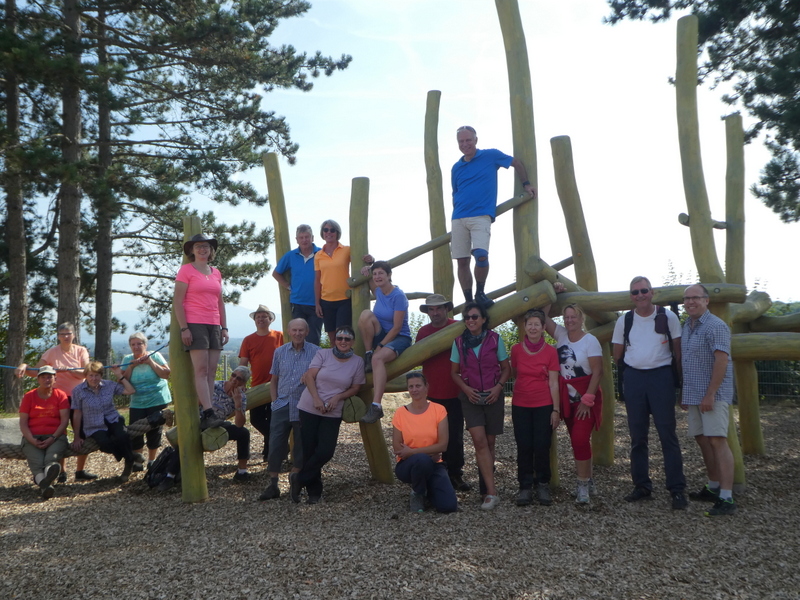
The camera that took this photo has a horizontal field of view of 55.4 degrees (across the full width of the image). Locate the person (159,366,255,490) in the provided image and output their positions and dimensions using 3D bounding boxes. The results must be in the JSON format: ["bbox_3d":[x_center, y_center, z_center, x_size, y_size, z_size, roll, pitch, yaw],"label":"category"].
[{"bbox_3d":[-1.776,1.161,7.000,0.820,1.160,0.700,0,-3,9],"label":"person"}]

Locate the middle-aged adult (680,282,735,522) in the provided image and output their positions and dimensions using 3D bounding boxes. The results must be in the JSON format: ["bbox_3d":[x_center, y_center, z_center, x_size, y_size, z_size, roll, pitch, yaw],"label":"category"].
[{"bbox_3d":[2.407,0.776,5.950,0.410,1.770,0.490,-1,-2,-37],"label":"middle-aged adult"}]

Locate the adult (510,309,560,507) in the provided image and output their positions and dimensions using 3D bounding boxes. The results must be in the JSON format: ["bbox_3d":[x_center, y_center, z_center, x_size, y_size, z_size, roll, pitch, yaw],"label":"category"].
[{"bbox_3d":[1.125,0.888,6.330,0.450,1.620,0.310,-1,-2,9],"label":"adult"}]

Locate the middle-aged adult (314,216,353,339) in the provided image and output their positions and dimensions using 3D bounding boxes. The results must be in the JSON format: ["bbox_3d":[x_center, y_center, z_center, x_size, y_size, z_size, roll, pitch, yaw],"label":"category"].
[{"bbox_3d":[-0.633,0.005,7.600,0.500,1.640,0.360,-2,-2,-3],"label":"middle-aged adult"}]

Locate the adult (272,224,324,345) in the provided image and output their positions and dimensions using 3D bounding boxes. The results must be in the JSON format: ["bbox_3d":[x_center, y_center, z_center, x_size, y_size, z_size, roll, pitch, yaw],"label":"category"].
[{"bbox_3d":[-1.054,0.068,8.000,0.520,1.720,0.360,0,-3,-9],"label":"adult"}]

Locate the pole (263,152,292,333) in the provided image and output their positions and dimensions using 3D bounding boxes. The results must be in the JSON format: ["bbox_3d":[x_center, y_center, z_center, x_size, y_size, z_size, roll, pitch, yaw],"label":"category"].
[{"bbox_3d":[-1.297,0.089,8.374,0.240,3.440,0.220,-5,-2,0],"label":"pole"}]

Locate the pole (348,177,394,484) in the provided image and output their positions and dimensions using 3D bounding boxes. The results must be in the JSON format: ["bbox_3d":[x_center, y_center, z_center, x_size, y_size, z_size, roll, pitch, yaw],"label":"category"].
[{"bbox_3d":[-0.306,0.302,7.420,0.330,2.960,0.280,-4,-2,-2],"label":"pole"}]

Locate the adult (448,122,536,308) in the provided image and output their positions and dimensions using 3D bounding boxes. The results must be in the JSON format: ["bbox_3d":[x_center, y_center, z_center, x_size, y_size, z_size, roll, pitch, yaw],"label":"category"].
[{"bbox_3d":[0.870,-0.768,7.100,0.760,1.740,0.420,-2,-2,17],"label":"adult"}]

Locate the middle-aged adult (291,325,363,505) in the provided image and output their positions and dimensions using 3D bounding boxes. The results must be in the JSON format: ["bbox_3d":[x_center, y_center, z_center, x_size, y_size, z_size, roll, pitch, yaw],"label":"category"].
[{"bbox_3d":[-0.642,1.037,6.850,0.640,1.600,0.480,-2,-2,-6],"label":"middle-aged adult"}]

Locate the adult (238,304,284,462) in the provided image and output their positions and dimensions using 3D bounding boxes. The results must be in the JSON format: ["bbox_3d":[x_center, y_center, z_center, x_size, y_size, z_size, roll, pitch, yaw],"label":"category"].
[{"bbox_3d":[-1.566,0.958,8.750,0.550,1.790,0.340,-1,-2,-6],"label":"adult"}]

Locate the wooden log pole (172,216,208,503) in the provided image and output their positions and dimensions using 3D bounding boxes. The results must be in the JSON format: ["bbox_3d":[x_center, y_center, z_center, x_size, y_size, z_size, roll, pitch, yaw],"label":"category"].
[{"bbox_3d":[-1.899,0.537,6.880,0.320,2.560,0.280,0,-2,-11],"label":"wooden log pole"}]

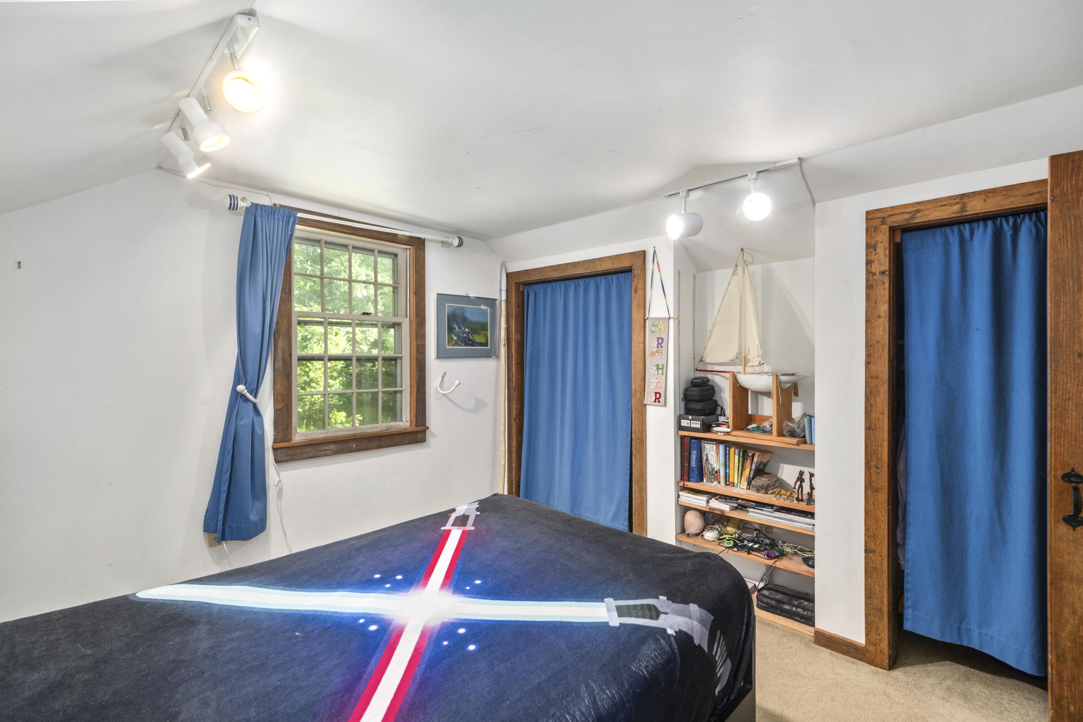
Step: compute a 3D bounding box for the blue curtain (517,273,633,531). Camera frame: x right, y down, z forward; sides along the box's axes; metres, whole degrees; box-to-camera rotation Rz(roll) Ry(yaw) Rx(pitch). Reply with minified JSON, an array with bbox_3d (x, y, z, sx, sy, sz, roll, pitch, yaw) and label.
[{"bbox_3d":[0.200,0.273,3.094,0.887,1.590,0.080,0,0,42],"label":"blue curtain"}]

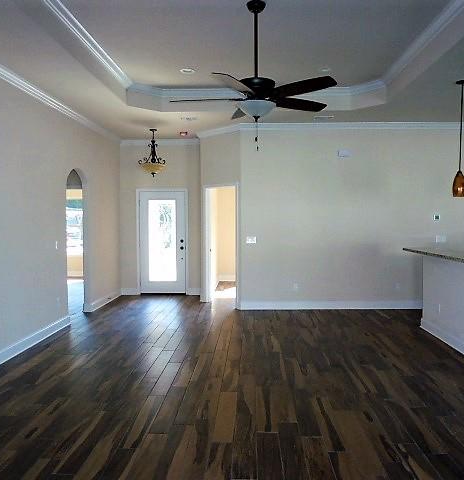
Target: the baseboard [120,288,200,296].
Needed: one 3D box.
[{"bbox_3d":[-1.397,1.043,8.832,1.610,0.137,0.030,0,3,1],"label":"baseboard"}]

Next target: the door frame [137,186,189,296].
[{"bbox_3d":[-1.368,0.071,8.818,0.927,2.050,0.060,0,3,1],"label":"door frame"}]

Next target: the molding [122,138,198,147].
[{"bbox_3d":[-1.395,-1.888,8.651,1.610,0.130,0.100,0,3,1],"label":"molding"}]

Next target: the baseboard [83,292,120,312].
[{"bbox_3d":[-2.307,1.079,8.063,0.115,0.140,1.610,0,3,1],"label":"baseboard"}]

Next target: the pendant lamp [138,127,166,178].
[{"bbox_3d":[-1.366,-1.500,7.718,0.500,0.811,0.500,0,3,1],"label":"pendant lamp"}]

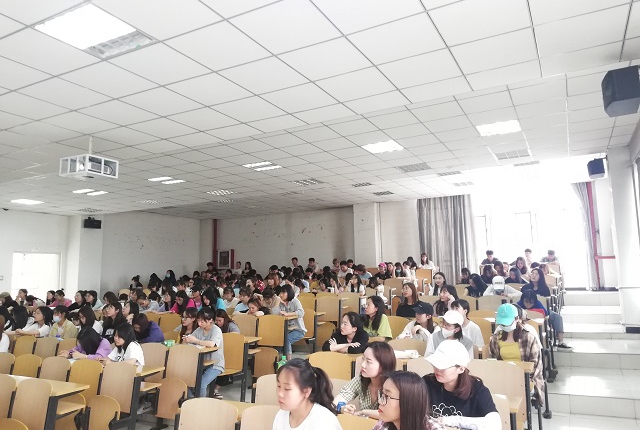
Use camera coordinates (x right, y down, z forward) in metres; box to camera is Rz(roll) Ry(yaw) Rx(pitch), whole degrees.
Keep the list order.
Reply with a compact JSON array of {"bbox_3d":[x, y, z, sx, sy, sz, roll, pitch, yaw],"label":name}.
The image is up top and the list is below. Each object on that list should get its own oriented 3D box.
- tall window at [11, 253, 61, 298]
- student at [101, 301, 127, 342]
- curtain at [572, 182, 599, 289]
[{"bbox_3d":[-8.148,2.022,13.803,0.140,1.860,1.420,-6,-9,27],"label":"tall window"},{"bbox_3d":[-2.730,1.783,6.295,0.440,1.200,0.670,-7,-9,35],"label":"student"},{"bbox_3d":[7.426,0.575,13.404,0.450,3.030,0.220,-6,-8,27],"label":"curtain"}]

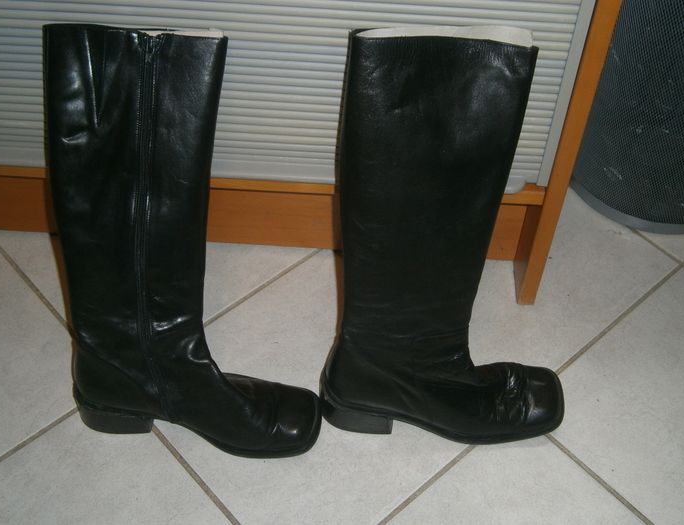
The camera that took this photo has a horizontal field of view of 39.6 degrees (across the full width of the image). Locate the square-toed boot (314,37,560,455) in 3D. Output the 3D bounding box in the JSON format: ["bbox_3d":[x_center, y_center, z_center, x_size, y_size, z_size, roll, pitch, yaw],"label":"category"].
[{"bbox_3d":[0.124,-0.011,0.985,0.280,0.452,0.110,3,36,1],"label":"square-toed boot"}]

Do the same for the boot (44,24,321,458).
[{"bbox_3d":[-0.152,-0.010,0.980,0.280,0.452,0.116,6,36,4],"label":"boot"}]

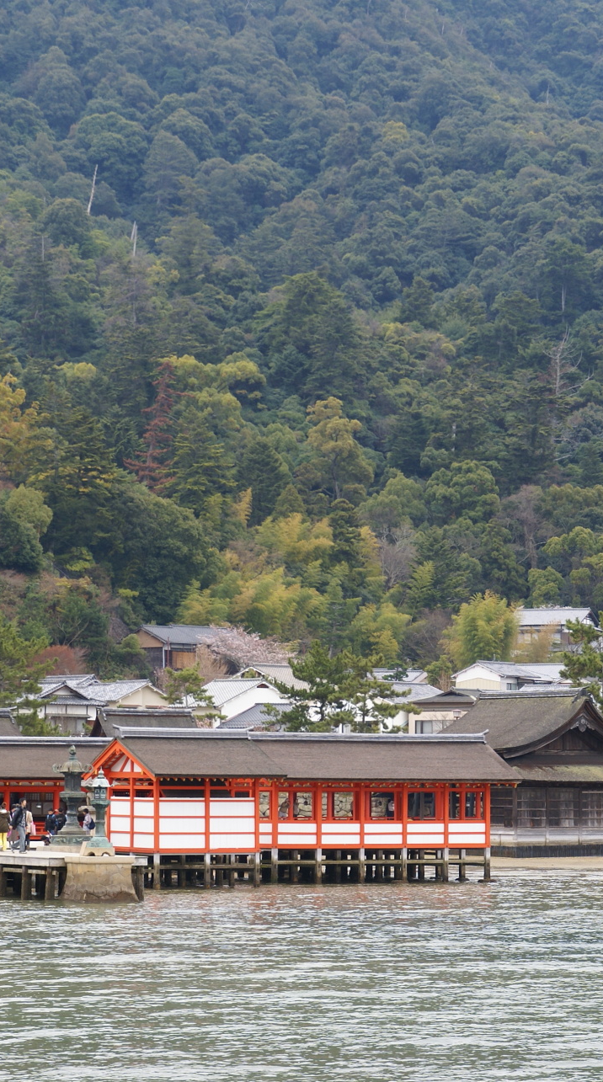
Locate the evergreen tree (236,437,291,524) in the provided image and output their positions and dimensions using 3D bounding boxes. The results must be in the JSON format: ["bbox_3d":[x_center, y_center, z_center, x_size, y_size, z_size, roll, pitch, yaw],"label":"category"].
[{"bbox_3d":[-4.888,-7.169,435.000,7.010,12.380,7.010,0,-4,0],"label":"evergreen tree"}]

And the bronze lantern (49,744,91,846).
[{"bbox_3d":[-7.998,8.863,117.000,1.500,3.500,1.500,3,-5,-28],"label":"bronze lantern"}]

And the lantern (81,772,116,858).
[{"bbox_3d":[-6.373,8.533,106.000,1.070,2.700,1.070,3,-5,-28],"label":"lantern"}]

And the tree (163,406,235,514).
[{"bbox_3d":[-12.893,-9.630,425.000,9.070,14.800,9.070,0,-4,0],"label":"tree"}]

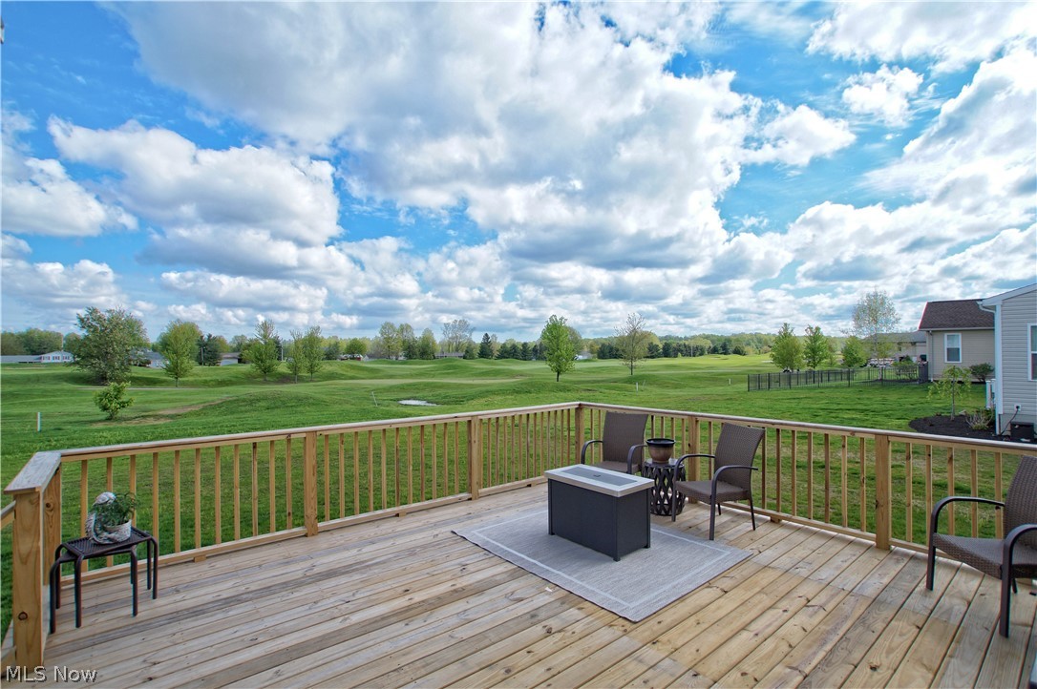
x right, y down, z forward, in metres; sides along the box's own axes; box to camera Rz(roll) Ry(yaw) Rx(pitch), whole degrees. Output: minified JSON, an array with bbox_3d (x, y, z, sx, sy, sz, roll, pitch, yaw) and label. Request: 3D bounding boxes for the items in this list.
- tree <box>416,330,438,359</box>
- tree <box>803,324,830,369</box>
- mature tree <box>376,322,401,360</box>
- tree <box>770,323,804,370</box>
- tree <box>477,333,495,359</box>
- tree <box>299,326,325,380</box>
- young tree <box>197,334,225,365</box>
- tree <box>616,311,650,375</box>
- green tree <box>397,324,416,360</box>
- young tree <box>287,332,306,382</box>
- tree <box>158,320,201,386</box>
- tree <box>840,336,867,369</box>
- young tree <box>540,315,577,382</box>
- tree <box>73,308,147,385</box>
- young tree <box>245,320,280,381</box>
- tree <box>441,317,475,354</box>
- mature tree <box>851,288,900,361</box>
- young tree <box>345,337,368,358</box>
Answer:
[{"bbox_3d":[-27.727,-0.145,140.000,6.200,9.290,6.200,0,-1,0],"label":"tree"},{"bbox_3d":[42.773,0.445,66.000,3.300,6.230,3.300,0,-1,0],"label":"tree"},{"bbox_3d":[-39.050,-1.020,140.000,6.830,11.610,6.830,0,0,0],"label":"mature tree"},{"bbox_3d":[33.280,0.440,57.000,4.170,6.210,4.170,0,0,0],"label":"tree"},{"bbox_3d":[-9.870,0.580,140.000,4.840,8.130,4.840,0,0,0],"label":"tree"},{"bbox_3d":[-19.710,0.910,44.000,2.410,5.200,2.410,0,0,0],"label":"tree"},{"bbox_3d":[-73.341,1.312,110.000,5.000,7.870,5.000,0,-1,0],"label":"young tree"},{"bbox_3d":[12.690,-0.050,51.000,3.840,6.980,3.840,0,0,0],"label":"tree"},{"bbox_3d":[-35.333,-1.052,145.000,6.300,11.430,6.300,0,-1,0],"label":"green tree"},{"bbox_3d":[-20.251,1.176,42.000,1.600,4.700,1.600,0,-1,0],"label":"young tree"},{"bbox_3d":[-28.833,0.768,39.000,2.900,5.660,2.900,0,-1,0],"label":"tree"},{"bbox_3d":[49.640,1.160,68.000,3.730,4.720,3.730,0,0,0],"label":"tree"},{"bbox_3d":[3.702,0.370,42.000,3.200,6.050,3.200,0,-1,0],"label":"young tree"},{"bbox_3d":[-35.462,0.124,40.000,5.000,6.800,5.000,0,-1,0],"label":"tree"},{"bbox_3d":[-25.057,0.583,45.000,2.800,5.930,2.800,0,-1,0],"label":"young tree"},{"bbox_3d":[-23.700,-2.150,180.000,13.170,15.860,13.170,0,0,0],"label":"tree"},{"bbox_3d":[28.740,-0.810,37.000,3.910,7.370,3.910,0,0,0],"label":"mature tree"},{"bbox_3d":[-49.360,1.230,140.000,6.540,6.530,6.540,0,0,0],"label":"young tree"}]

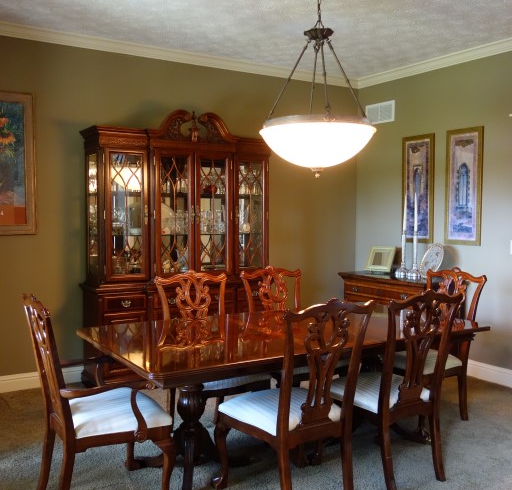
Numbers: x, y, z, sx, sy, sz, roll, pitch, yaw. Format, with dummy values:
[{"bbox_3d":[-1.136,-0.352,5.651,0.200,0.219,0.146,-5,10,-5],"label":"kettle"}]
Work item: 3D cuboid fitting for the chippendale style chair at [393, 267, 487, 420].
[{"bbox_3d":[1.146,0.669,4.025,0.630,1.022,0.609,-2,4,-32],"label":"chippendale style chair"}]

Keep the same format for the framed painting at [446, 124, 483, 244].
[{"bbox_3d":[1.771,-0.493,5.131,0.033,0.989,0.385,-2,4,-32],"label":"framed painting"}]

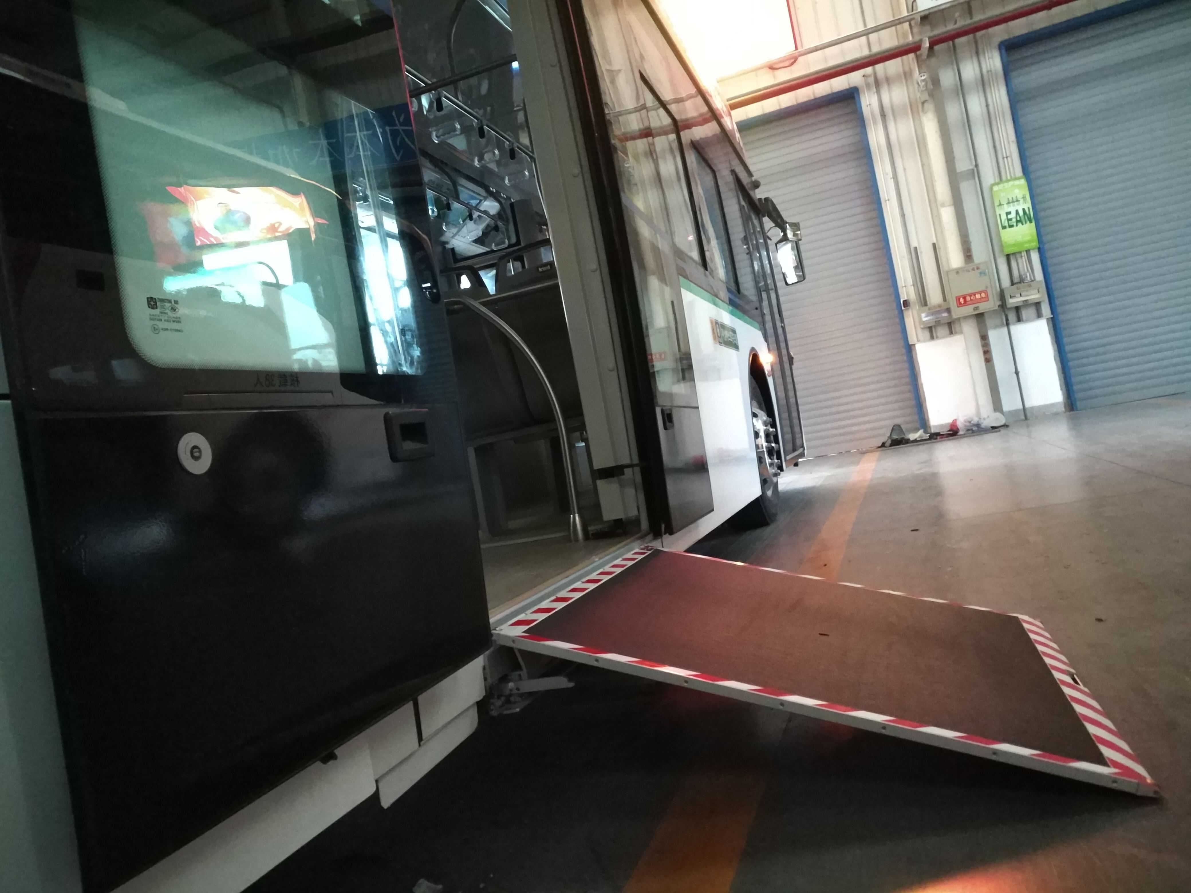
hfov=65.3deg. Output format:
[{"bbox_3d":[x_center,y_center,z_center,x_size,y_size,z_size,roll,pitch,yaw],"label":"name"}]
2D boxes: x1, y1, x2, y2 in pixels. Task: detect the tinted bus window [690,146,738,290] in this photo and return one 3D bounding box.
[{"bbox_3d":[0.714,-1.354,5.619,0.050,0.780,0.840,-11,-1,18],"label":"tinted bus window"}]

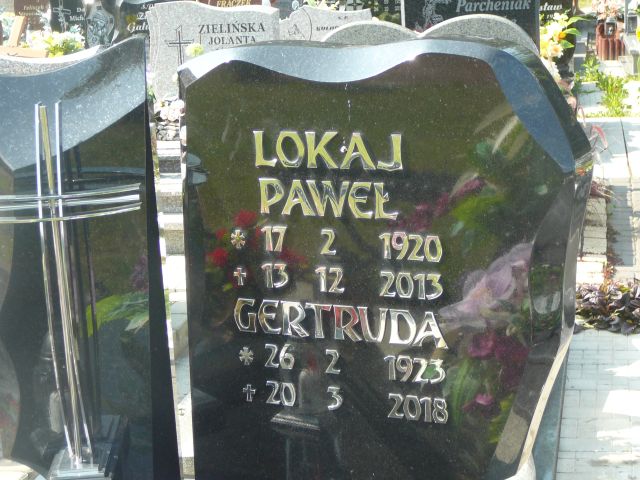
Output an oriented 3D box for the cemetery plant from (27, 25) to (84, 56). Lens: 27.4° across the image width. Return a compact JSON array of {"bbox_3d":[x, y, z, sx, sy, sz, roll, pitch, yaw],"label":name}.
[{"bbox_3d":[-2.136,-1.603,10.600,0.460,0.280,0.390,2,13,12],"label":"cemetery plant"}]

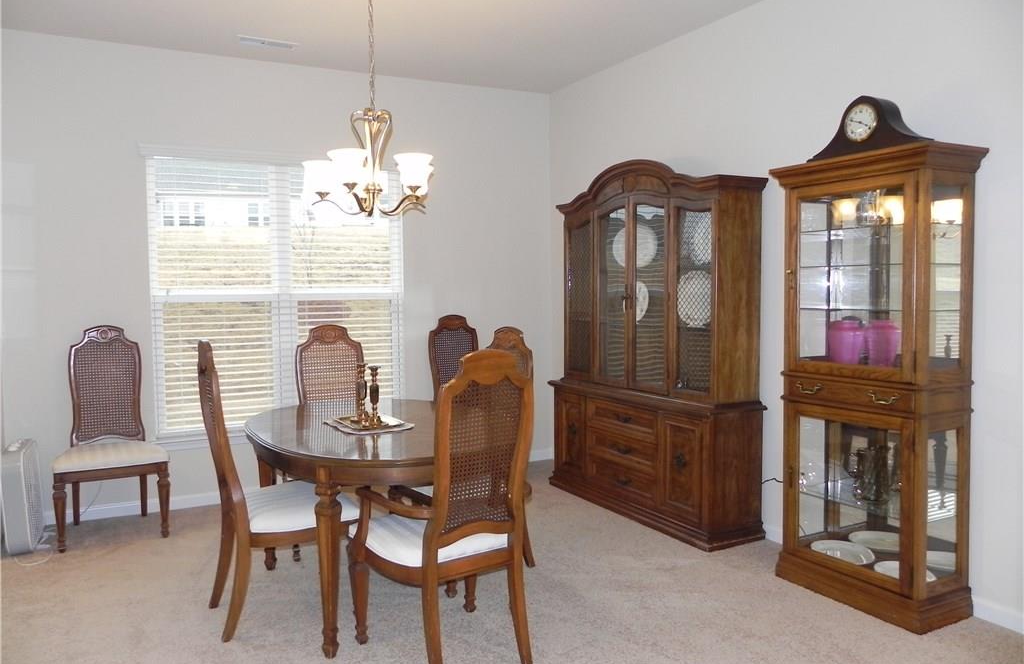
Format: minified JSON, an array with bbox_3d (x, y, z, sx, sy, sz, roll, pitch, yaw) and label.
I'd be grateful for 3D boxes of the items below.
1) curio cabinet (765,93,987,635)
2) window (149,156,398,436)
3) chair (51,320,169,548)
[{"bbox_3d":[1.478,0.100,3.196,0.384,2.041,0.716,-3,4,-28],"label":"curio cabinet"},{"bbox_3d":[-1.462,-0.232,4.968,1.610,1.676,0.060,-3,4,-28],"label":"window"},{"bbox_3d":[-2.227,0.544,4.277,0.543,1.142,0.570,-3,4,-28],"label":"chair"}]

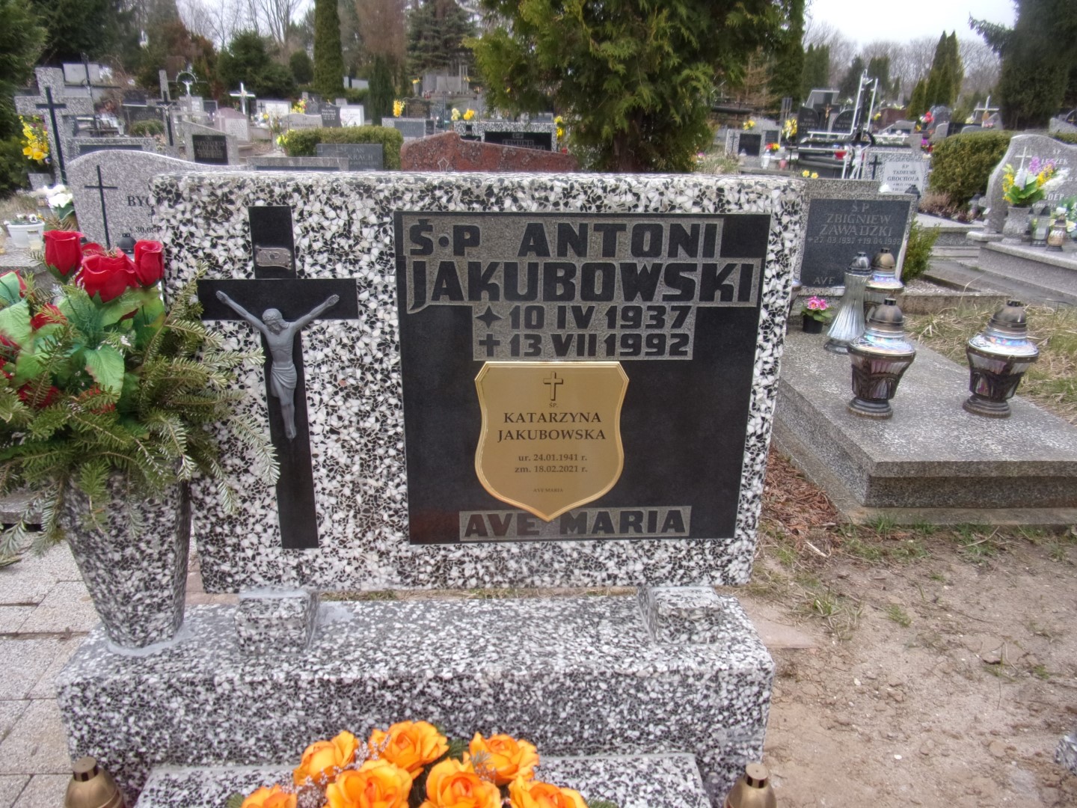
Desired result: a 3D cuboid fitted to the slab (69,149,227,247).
[{"bbox_3d":[-1.670,-0.862,3.299,0.755,0.506,0.090,0,20,-3],"label":"slab"}]

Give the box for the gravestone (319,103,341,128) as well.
[{"bbox_3d":[-4.768,-6.494,17.125,0.470,0.750,0.100,0,20,-3],"label":"gravestone"}]

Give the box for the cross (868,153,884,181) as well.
[{"bbox_3d":[3.299,-2.290,7.347,0.123,0.280,0.025,0,20,-3],"label":"cross"}]

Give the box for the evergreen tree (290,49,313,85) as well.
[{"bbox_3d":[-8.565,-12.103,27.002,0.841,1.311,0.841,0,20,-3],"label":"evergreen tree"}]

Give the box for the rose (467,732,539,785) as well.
[{"bbox_3d":[-0.038,0.379,0.800,0.079,0.053,0.070,0,20,-3],"label":"rose"}]

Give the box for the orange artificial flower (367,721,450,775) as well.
[{"bbox_3d":[-0.141,0.374,0.810,0.086,0.053,0.075,0,20,-3],"label":"orange artificial flower"}]

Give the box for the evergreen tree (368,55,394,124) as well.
[{"bbox_3d":[-4.004,-7.963,19.004,0.658,1.702,0.658,0,20,-3],"label":"evergreen tree"}]

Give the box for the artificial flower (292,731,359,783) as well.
[{"bbox_3d":[-0.248,0.412,0.870,0.077,0.062,0.074,0,20,-3],"label":"artificial flower"}]

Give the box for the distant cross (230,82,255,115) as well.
[{"bbox_3d":[-6.545,-6.704,16.501,0.567,0.769,0.070,0,20,-3],"label":"distant cross"}]

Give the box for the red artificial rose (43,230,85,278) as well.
[{"bbox_3d":[-0.547,-0.172,0.860,0.044,0.054,0.044,0,20,-3],"label":"red artificial rose"}]

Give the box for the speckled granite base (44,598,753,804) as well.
[{"bbox_3d":[-0.144,0.406,1.015,0.870,0.220,0.153,0,20,-3],"label":"speckled granite base"}]

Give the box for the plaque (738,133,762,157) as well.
[{"bbox_3d":[3.397,-4.157,12.000,0.377,0.332,0.025,0,20,-3],"label":"plaque"}]

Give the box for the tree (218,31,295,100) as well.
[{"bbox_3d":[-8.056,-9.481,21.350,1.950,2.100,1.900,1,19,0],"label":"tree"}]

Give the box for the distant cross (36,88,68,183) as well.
[{"bbox_3d":[-3.486,-1.931,5.410,0.215,0.660,0.030,2,19,1],"label":"distant cross"}]

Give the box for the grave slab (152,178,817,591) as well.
[{"bbox_3d":[-0.074,-0.017,1.000,0.761,0.553,0.080,0,18,-3],"label":"grave slab"}]

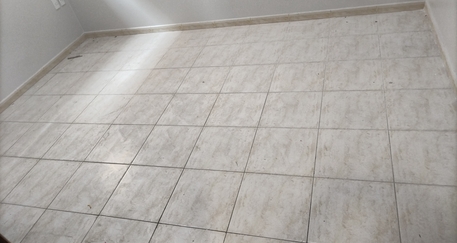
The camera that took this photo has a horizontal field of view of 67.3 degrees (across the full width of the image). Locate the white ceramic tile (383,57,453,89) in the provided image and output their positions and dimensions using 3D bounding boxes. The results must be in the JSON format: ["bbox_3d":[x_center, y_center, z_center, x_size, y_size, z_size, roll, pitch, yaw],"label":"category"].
[{"bbox_3d":[1.363,-0.348,2.518,0.415,0.010,0.415,1,41,20],"label":"white ceramic tile"}]

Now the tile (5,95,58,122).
[{"bbox_3d":[-1.894,-0.121,3.353,0.415,0.010,0.415,1,41,20],"label":"tile"}]

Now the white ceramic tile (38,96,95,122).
[{"bbox_3d":[-1.513,-0.117,3.216,0.417,0.010,0.417,1,41,20],"label":"white ceramic tile"}]

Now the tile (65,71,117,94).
[{"bbox_3d":[-1.336,-0.373,3.350,0.400,0.010,0.400,1,41,20],"label":"tile"}]

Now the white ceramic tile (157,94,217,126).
[{"bbox_3d":[-0.321,-0.098,2.787,0.415,0.010,0.415,1,41,20],"label":"white ceramic tile"}]

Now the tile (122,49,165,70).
[{"bbox_3d":[-0.897,-0.662,3.670,0.417,0.010,0.417,1,41,20],"label":"tile"}]

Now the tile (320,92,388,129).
[{"bbox_3d":[0.859,-0.080,2.363,0.415,0.010,0.415,1,41,20],"label":"tile"}]

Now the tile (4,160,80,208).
[{"bbox_3d":[-1.272,0.420,2.366,0.400,0.010,0.400,1,41,20],"label":"tile"}]

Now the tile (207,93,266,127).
[{"bbox_3d":[0.069,-0.095,2.651,0.417,0.010,0.417,1,41,20],"label":"tile"}]

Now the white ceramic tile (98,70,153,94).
[{"bbox_3d":[-0.997,-0.384,3.365,0.415,0.010,0.415,1,41,20],"label":"white ceramic tile"}]

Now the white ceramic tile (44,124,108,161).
[{"bbox_3d":[-1.227,0.163,2.777,0.417,0.010,0.417,1,41,20],"label":"white ceramic tile"}]

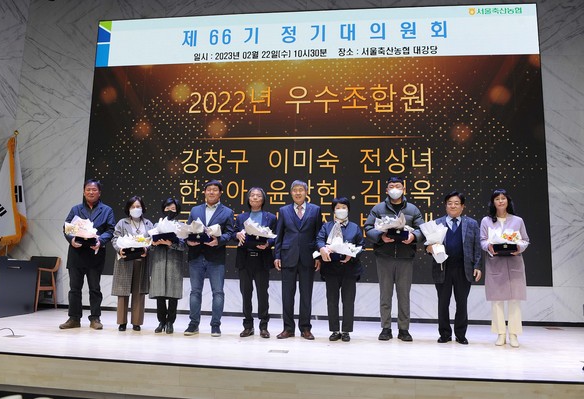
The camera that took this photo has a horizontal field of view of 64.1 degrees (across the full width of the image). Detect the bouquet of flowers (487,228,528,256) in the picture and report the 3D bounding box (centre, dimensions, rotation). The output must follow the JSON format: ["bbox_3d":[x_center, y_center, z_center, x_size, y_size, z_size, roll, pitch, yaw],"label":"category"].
[{"bbox_3d":[2.171,0.433,4.697,0.380,0.260,0.240,-1,-8,14],"label":"bouquet of flowers"}]

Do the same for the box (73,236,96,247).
[{"bbox_3d":[-2.321,0.472,5.241,0.235,0.100,0.170,2,-8,-5],"label":"box"}]

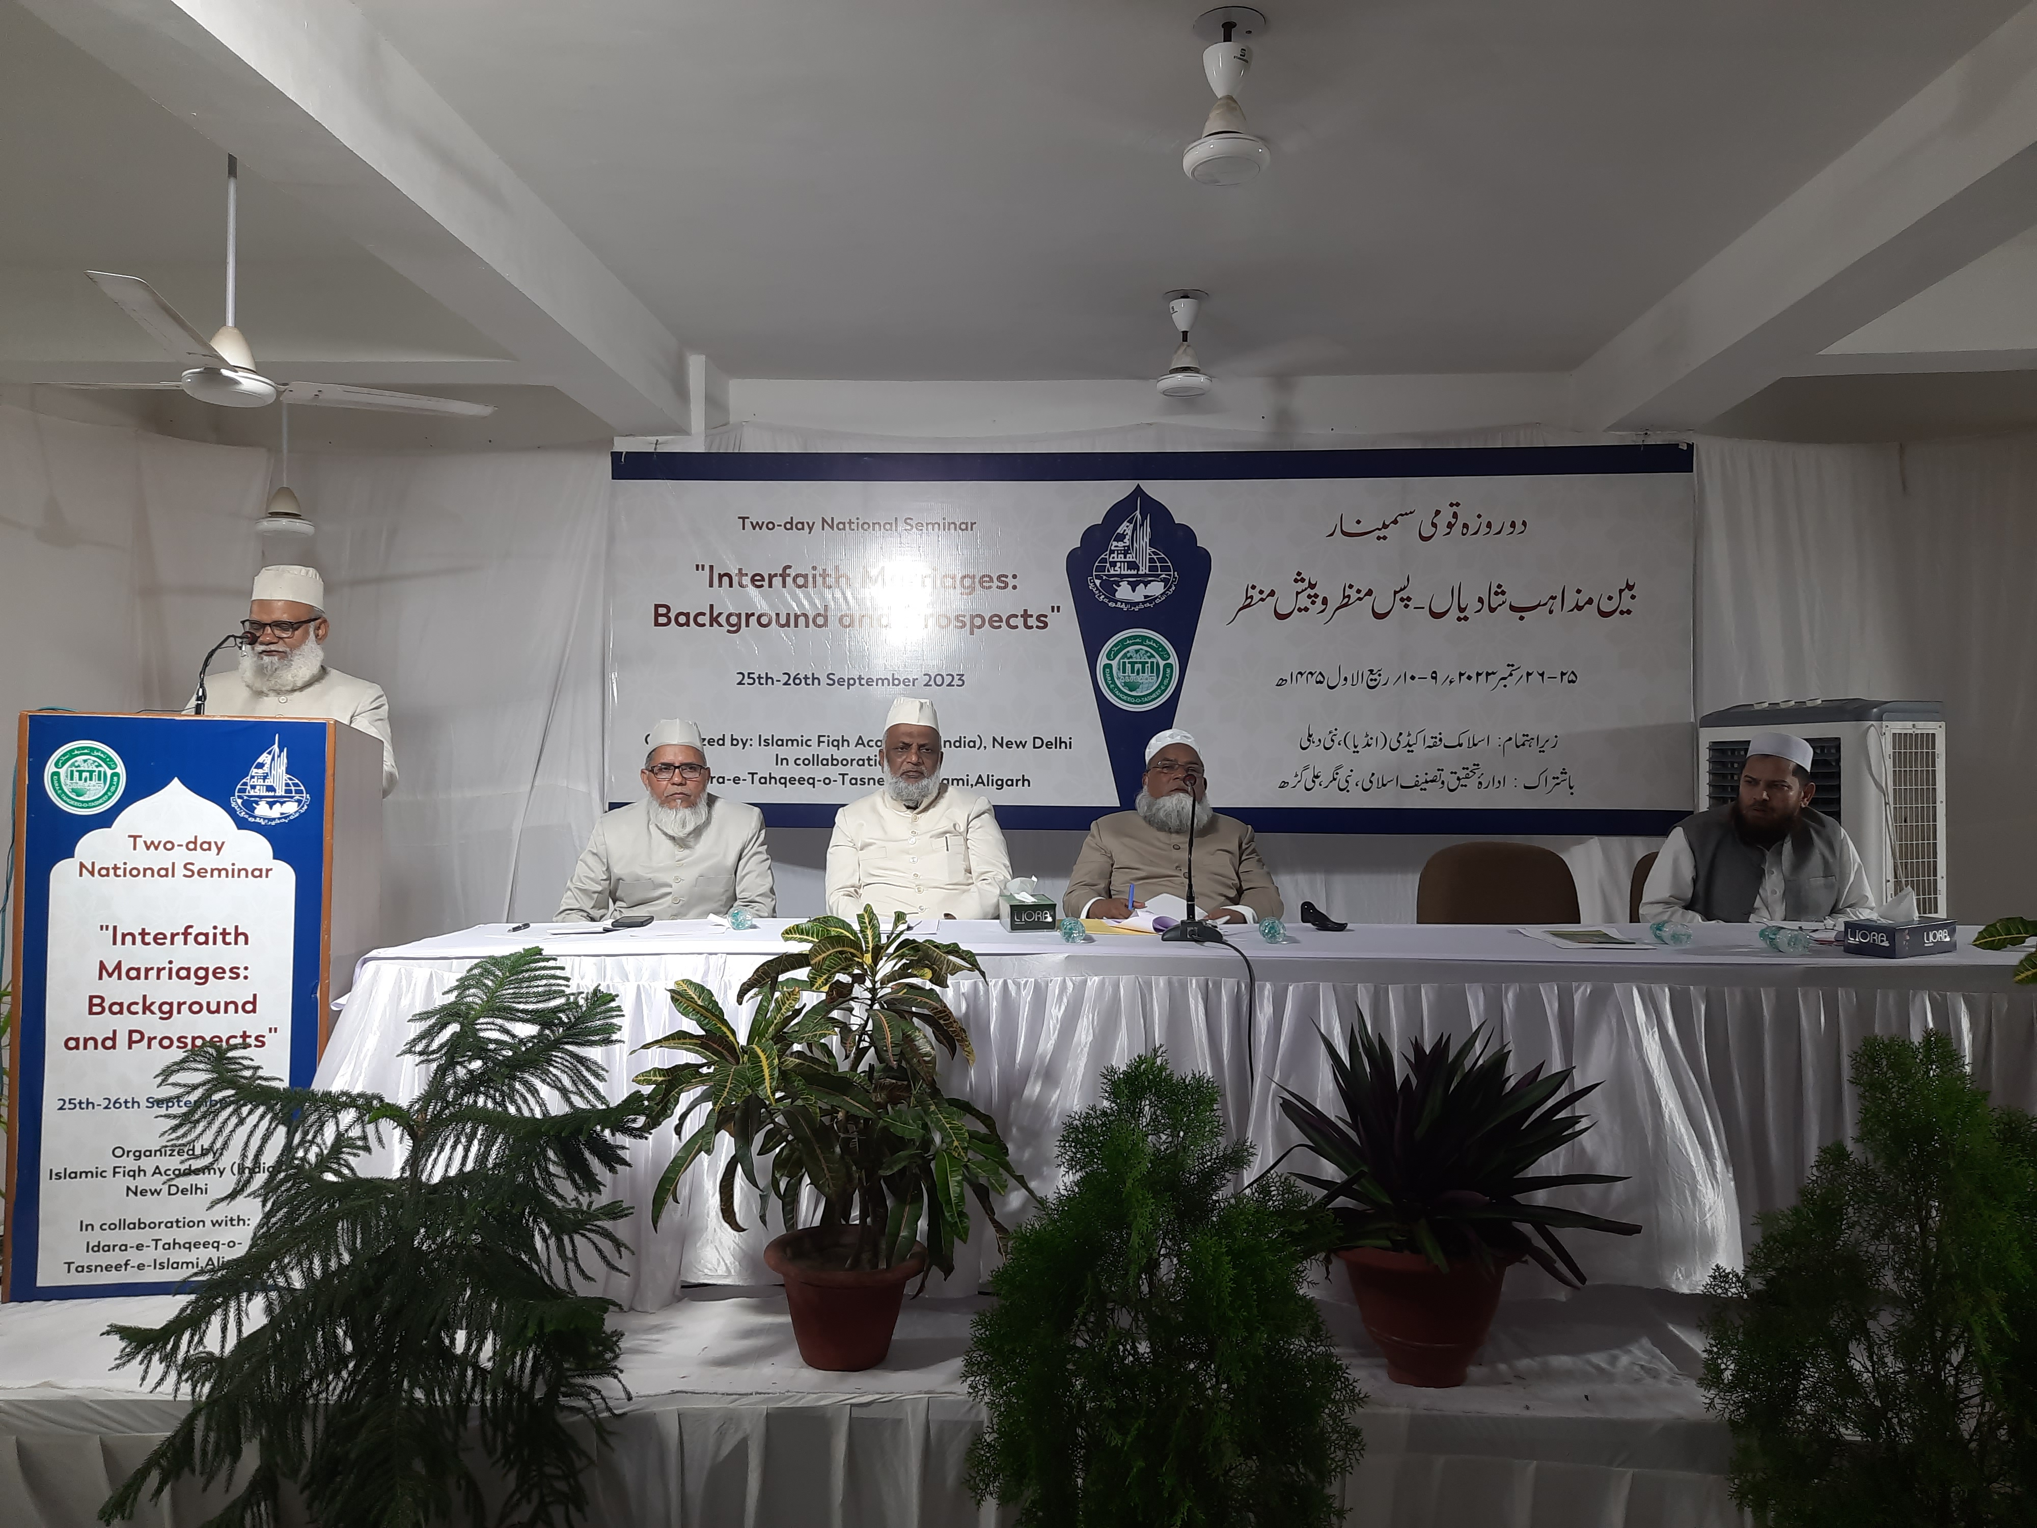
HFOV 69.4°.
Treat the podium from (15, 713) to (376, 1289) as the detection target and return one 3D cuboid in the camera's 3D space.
[{"bbox_3d":[-1.875,0.530,3.401,0.645,1.255,0.410,0,0,-8],"label":"podium"}]

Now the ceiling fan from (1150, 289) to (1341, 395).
[{"bbox_3d":[0.540,-1.362,4.761,1.150,0.325,1.150,0,0,3],"label":"ceiling fan"}]

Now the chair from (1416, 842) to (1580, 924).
[{"bbox_3d":[1.385,0.695,4.075,0.480,0.935,0.550,0,0,3],"label":"chair"}]

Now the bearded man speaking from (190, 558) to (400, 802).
[{"bbox_3d":[-1.837,0.330,3.737,0.560,1.660,0.420,0,0,-13],"label":"bearded man speaking"}]

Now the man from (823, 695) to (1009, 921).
[{"bbox_3d":[-0.292,0.485,4.152,0.560,1.390,0.780,0,-1,0],"label":"man"}]

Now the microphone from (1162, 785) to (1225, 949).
[{"bbox_3d":[0.417,0.238,3.558,0.150,0.375,0.150,0,0,0],"label":"microphone"}]

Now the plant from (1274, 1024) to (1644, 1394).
[{"bbox_3d":[0.840,0.832,2.818,0.700,0.680,0.660,0,-1,0],"label":"plant"}]

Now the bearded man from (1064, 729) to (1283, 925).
[{"bbox_3d":[0.449,0.533,4.151,0.620,1.300,0.780,0,-1,2],"label":"bearded man"}]

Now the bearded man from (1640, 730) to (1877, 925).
[{"bbox_3d":[1.950,0.536,3.896,0.620,1.250,0.740,0,0,9],"label":"bearded man"}]

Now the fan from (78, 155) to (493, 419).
[{"bbox_3d":[-1.819,-1.110,3.292,1.100,0.650,1.100,0,-1,0],"label":"fan"}]

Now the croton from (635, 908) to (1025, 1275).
[{"bbox_3d":[-0.356,0.682,2.795,0.740,0.800,0.660,0,0,3],"label":"croton"}]

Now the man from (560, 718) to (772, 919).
[{"bbox_3d":[-1.010,0.511,4.152,0.620,1.330,0.780,0,-1,-3],"label":"man"}]

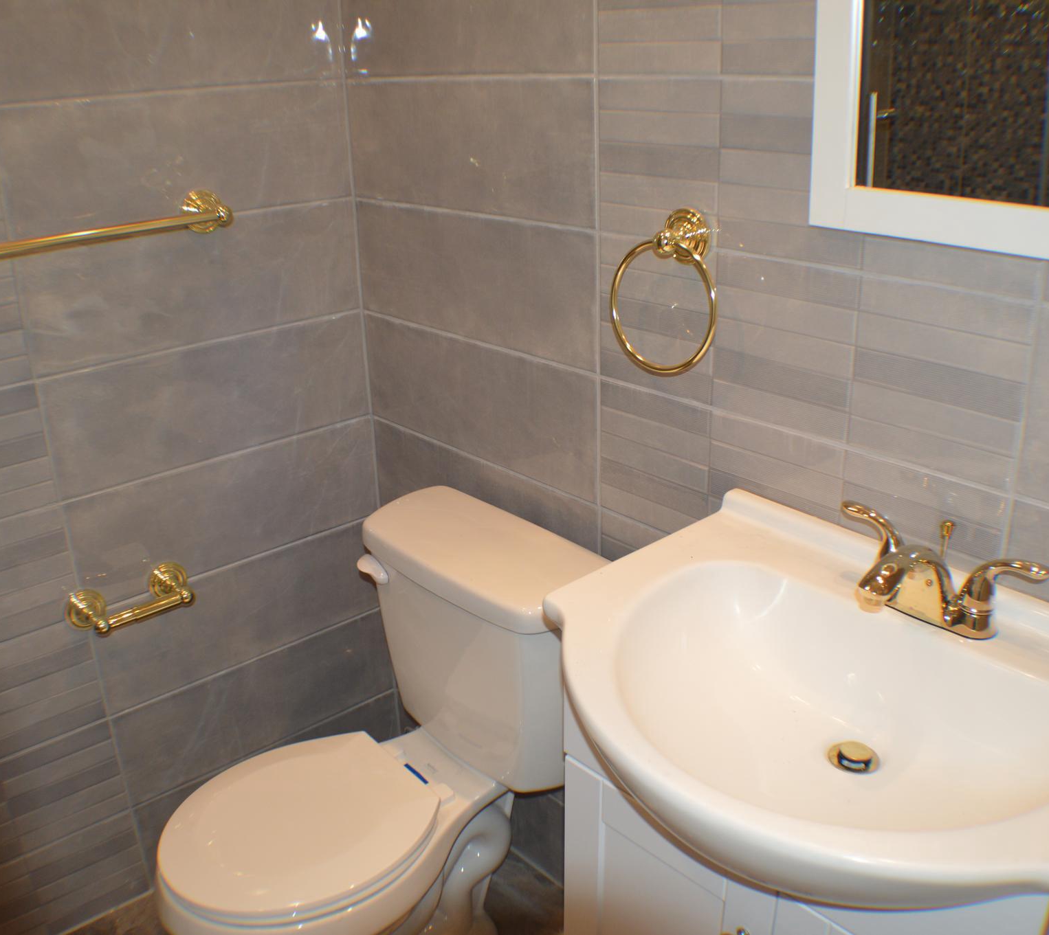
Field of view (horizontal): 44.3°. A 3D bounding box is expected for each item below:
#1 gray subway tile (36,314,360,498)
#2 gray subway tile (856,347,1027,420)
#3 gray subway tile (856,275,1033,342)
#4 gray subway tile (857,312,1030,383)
[{"bbox_3d":[-0.488,-0.108,2.061,0.548,0.187,0.010,-18,25,-35],"label":"gray subway tile"},{"bbox_3d":[0.423,-0.089,1.328,0.010,0.037,0.201,-18,25,-35],"label":"gray subway tile"},{"bbox_3d":[0.422,-0.160,1.298,0.010,0.037,0.201,-18,25,-35],"label":"gray subway tile"},{"bbox_3d":[0.423,-0.124,1.313,0.010,0.038,0.201,-18,25,-35],"label":"gray subway tile"}]

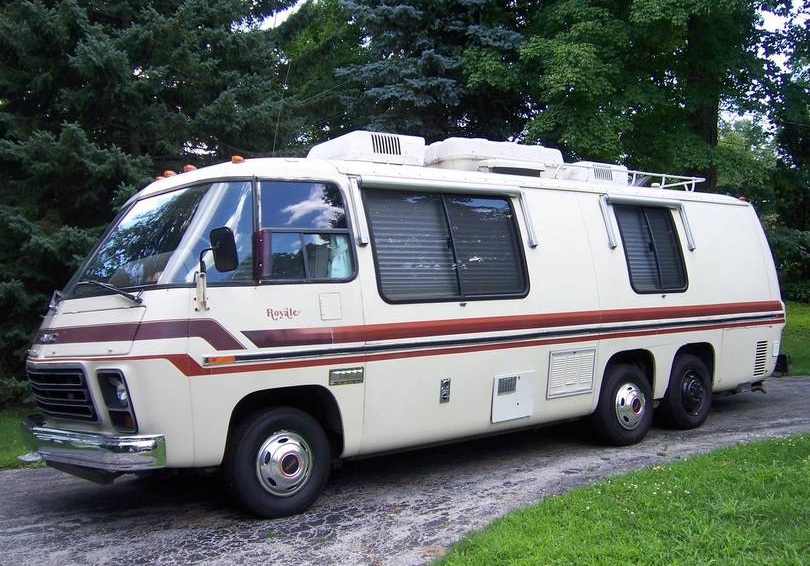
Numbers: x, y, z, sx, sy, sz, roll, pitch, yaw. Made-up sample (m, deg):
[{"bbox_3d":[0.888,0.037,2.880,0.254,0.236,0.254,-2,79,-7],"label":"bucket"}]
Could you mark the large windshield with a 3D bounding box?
[{"bbox_3d":[-1.949,-0.275,5.915,0.800,0.760,2.300,-1,-1,-38],"label":"large windshield"}]

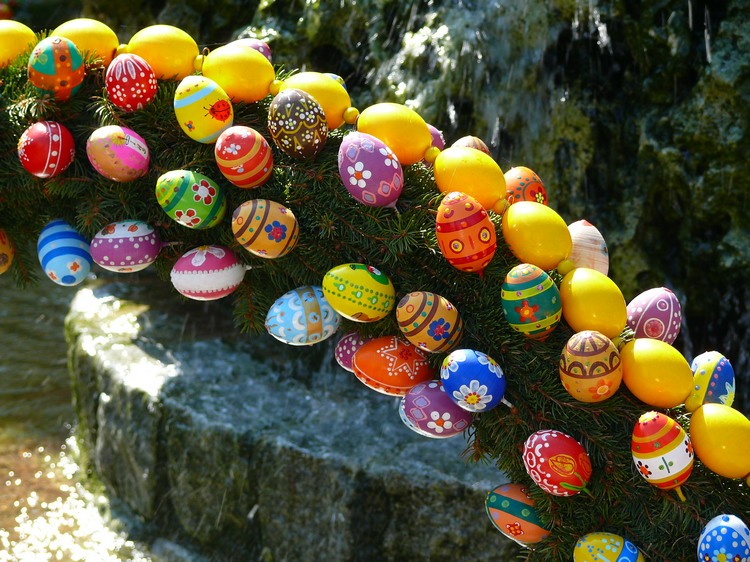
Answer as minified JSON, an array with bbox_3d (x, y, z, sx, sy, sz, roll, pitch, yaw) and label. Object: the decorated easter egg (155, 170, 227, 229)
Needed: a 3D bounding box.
[{"bbox_3d":[-0.144,-0.064,2.550,0.058,0.044,0.044,25,0,-15],"label":"decorated easter egg"}]

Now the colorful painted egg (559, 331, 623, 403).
[{"bbox_3d":[0.152,0.060,2.280,0.043,0.054,0.043,-2,30,0],"label":"colorful painted egg"}]

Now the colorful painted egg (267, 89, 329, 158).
[{"bbox_3d":[-0.059,-0.121,2.510,0.045,0.059,0.045,-18,47,0],"label":"colorful painted egg"}]

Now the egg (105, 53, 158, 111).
[{"bbox_3d":[-0.192,-0.157,2.560,0.041,0.051,0.041,-15,37,0],"label":"egg"}]

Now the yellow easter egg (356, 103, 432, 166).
[{"bbox_3d":[0.015,-0.112,2.470,0.060,0.045,0.045,22,0,20],"label":"yellow easter egg"}]

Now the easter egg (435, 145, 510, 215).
[{"bbox_3d":[0.072,-0.077,2.440,0.060,0.045,0.045,35,0,26],"label":"easter egg"}]

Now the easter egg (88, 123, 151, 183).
[{"bbox_3d":[-0.200,-0.099,2.530,0.055,0.042,0.042,28,0,-40],"label":"easter egg"}]

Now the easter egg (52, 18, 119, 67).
[{"bbox_3d":[-0.236,-0.192,2.650,0.059,0.044,0.044,10,0,18],"label":"easter egg"}]

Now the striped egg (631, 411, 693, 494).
[{"bbox_3d":[0.210,0.124,2.380,0.044,0.060,0.044,-18,24,0],"label":"striped egg"}]

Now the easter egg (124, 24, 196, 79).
[{"bbox_3d":[-0.171,-0.184,2.610,0.061,0.045,0.045,11,0,20],"label":"easter egg"}]

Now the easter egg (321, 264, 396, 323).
[{"bbox_3d":[-0.012,0.009,2.490,0.059,0.043,0.043,14,0,-24],"label":"easter egg"}]

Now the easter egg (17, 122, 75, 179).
[{"bbox_3d":[-0.258,-0.103,2.550,0.044,0.044,0.059,0,-21,8],"label":"easter egg"}]

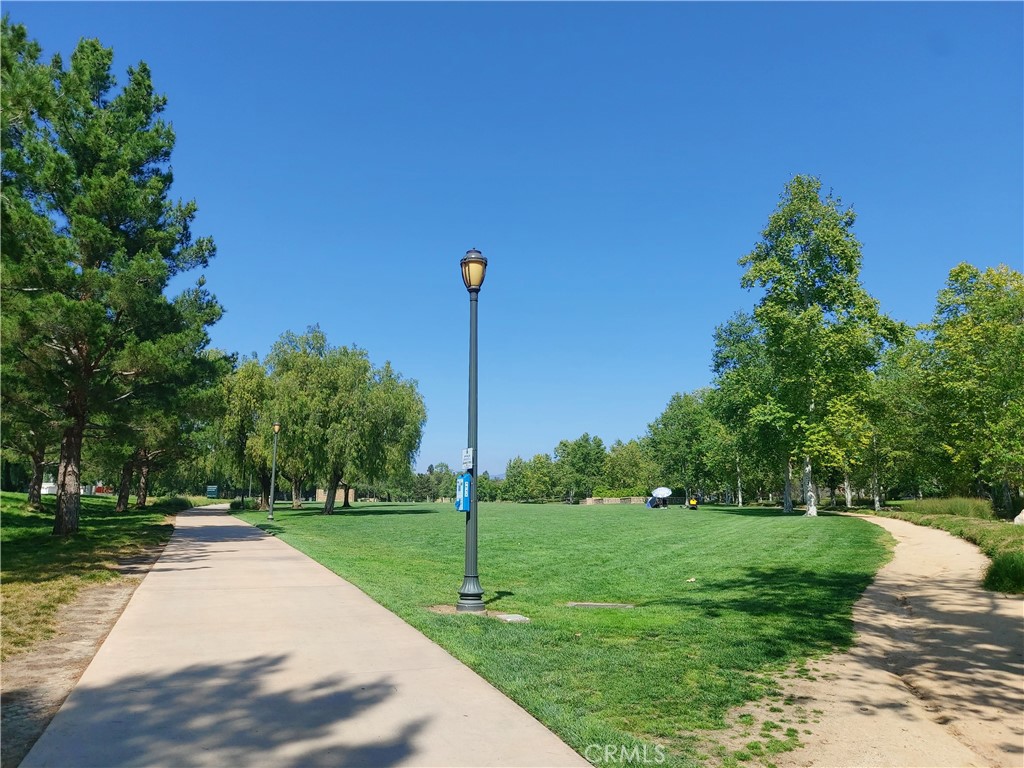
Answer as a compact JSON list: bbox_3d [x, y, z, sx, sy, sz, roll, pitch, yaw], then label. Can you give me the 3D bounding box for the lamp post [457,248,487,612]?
[{"bbox_3d":[-0.530,0.516,9.930,0.380,4.840,0.380,0,-8,0],"label":"lamp post"}]

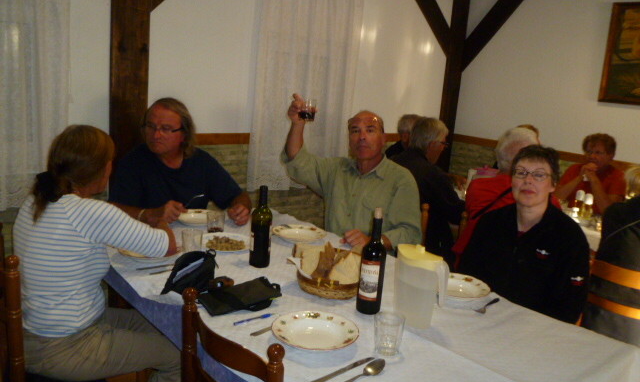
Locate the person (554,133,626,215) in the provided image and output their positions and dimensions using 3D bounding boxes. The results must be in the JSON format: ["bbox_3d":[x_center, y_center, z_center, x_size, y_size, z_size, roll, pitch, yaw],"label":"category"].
[{"bbox_3d":[1.890,0.244,3.550,0.540,1.250,0.780,14,15,38],"label":"person"}]

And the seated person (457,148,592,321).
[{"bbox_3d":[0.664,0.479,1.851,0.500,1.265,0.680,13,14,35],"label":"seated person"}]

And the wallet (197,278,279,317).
[{"bbox_3d":[-0.244,0.329,1.583,0.240,0.040,0.135,-6,16,-43],"label":"wallet"}]

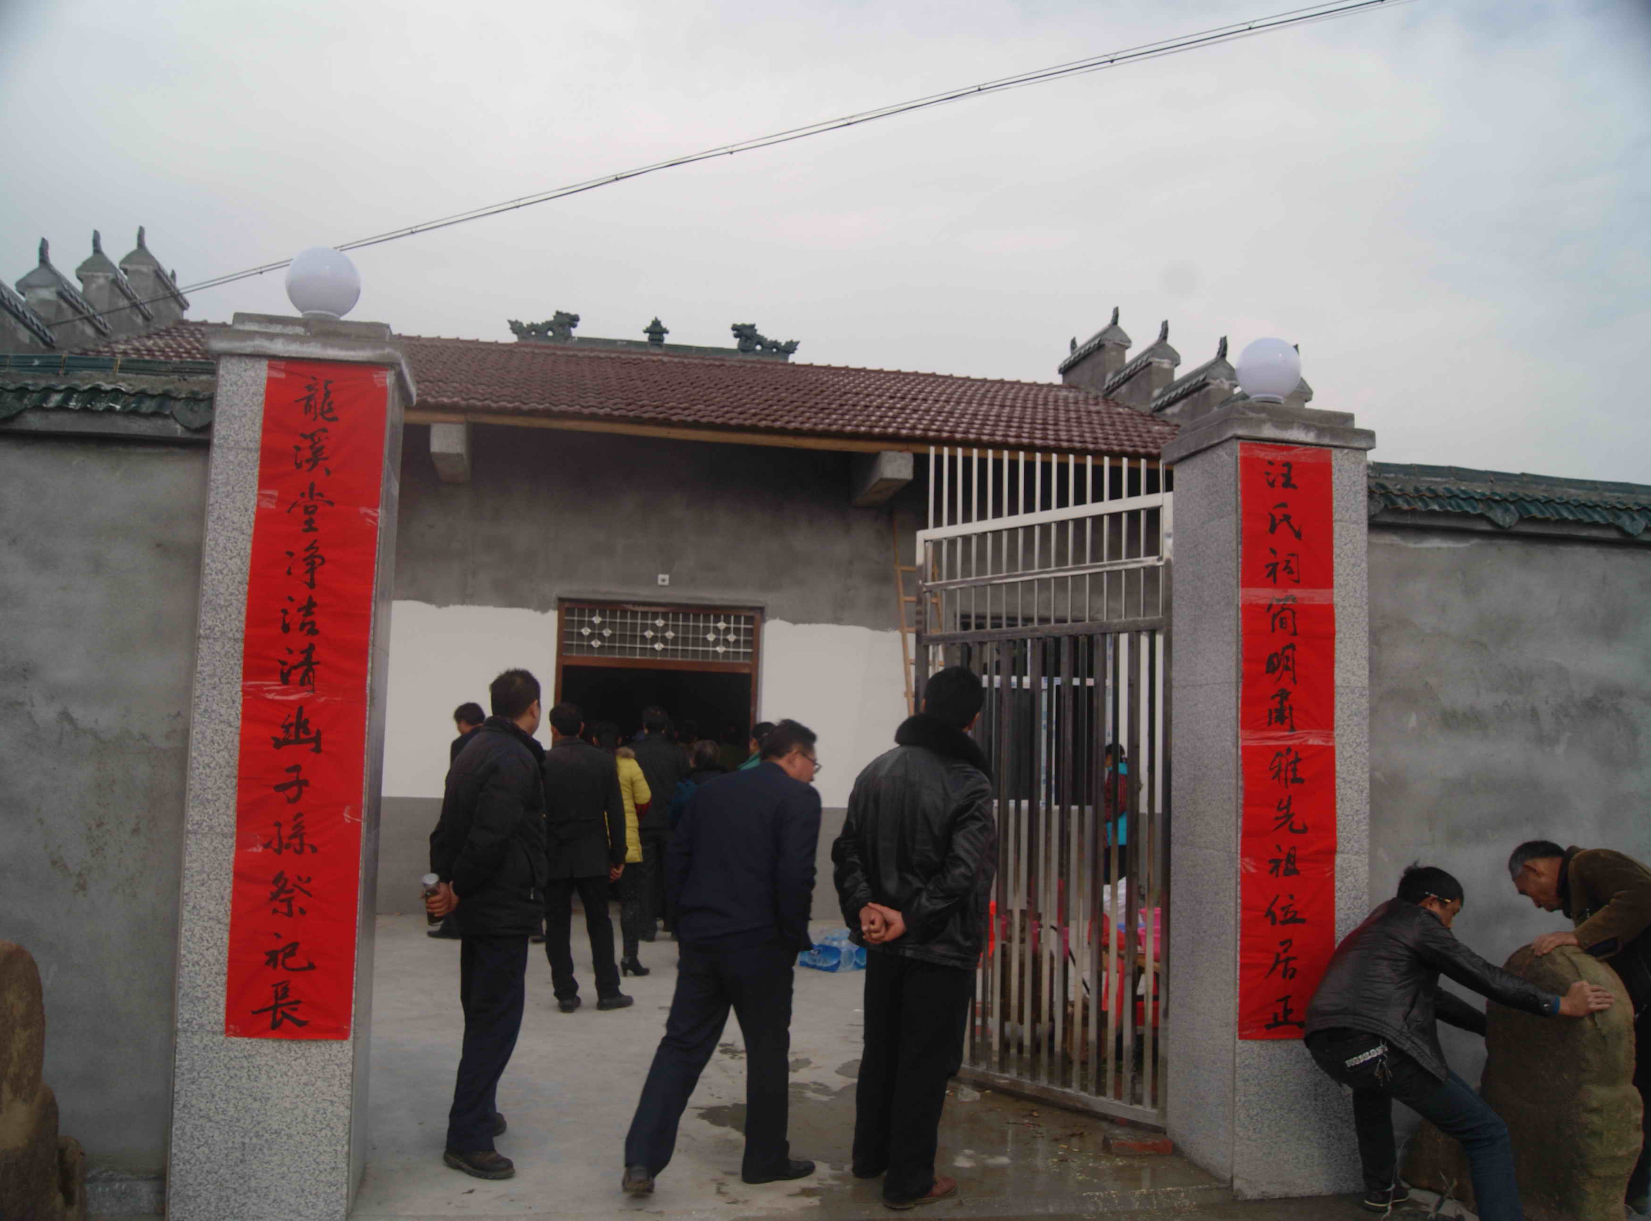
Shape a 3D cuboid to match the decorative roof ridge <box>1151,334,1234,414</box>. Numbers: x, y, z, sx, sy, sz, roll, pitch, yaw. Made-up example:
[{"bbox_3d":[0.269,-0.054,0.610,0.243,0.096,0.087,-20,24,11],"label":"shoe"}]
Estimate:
[{"bbox_3d":[3.298,-2.070,12.154,0.340,0.440,1.100,2,-5,-10],"label":"decorative roof ridge"}]

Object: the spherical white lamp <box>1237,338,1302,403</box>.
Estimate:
[{"bbox_3d":[1.688,-0.914,5.217,0.250,0.245,0.250,2,-5,-10],"label":"spherical white lamp"}]

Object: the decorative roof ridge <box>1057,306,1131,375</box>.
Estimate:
[{"bbox_3d":[2.856,-2.808,14.482,0.340,0.440,1.200,2,-5,-10],"label":"decorative roof ridge"}]

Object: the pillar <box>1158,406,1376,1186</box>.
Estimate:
[{"bbox_3d":[1.620,0.651,5.062,0.560,2.770,0.580,2,-5,-10],"label":"pillar"}]

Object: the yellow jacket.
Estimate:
[{"bbox_3d":[-1.326,1.207,8.633,0.470,0.700,0.350,1,-5,5],"label":"yellow jacket"}]

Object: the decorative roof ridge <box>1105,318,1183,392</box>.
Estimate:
[{"bbox_3d":[3.079,-2.437,13.278,0.340,0.440,1.100,2,-5,-10],"label":"decorative roof ridge"}]

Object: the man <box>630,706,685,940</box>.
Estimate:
[{"bbox_3d":[-1.194,1.535,9.957,0.500,1.650,0.340,2,-5,-7],"label":"man"}]

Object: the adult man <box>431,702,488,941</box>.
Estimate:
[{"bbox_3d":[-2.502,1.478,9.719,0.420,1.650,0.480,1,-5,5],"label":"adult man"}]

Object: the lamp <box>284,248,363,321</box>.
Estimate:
[{"bbox_3d":[-1.666,-1.083,4.538,0.250,0.245,0.250,2,-5,-10],"label":"lamp"}]

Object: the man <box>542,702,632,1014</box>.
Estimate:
[{"bbox_3d":[-1.287,1.320,7.467,0.500,1.630,0.360,2,-5,-3],"label":"man"}]

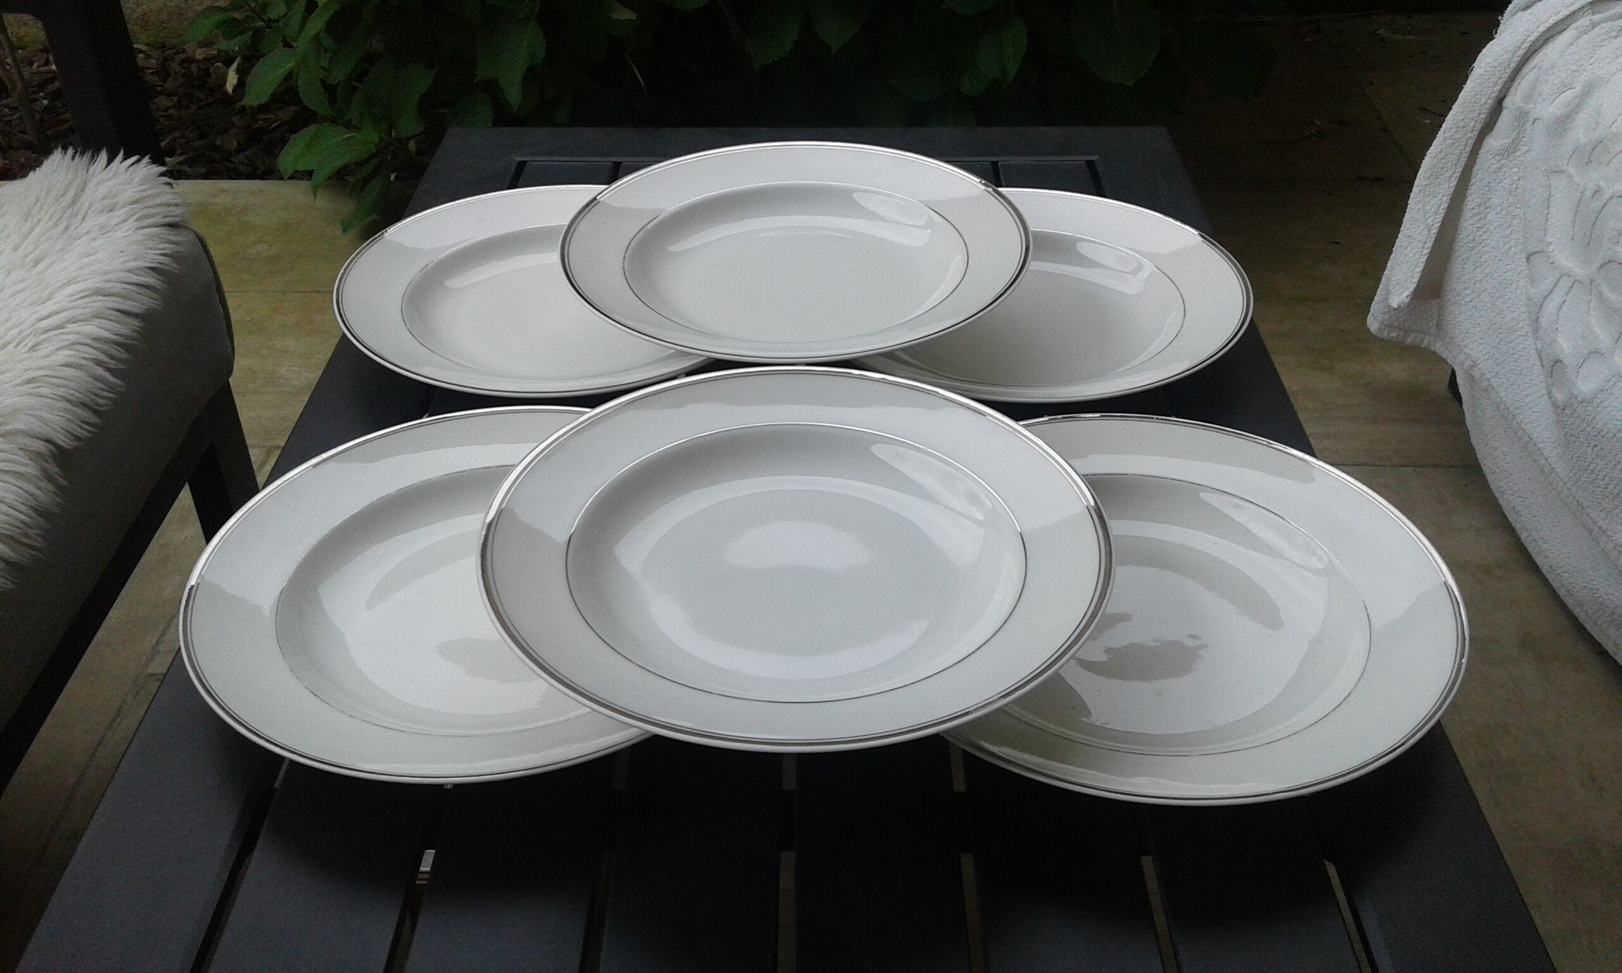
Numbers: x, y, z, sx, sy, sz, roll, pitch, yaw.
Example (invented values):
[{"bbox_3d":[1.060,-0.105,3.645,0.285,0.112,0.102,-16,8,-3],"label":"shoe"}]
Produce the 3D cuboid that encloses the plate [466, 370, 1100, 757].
[{"bbox_3d":[-0.005,0.027,0.544,0.245,0.034,0.245,0,37,0],"label":"plate"}]

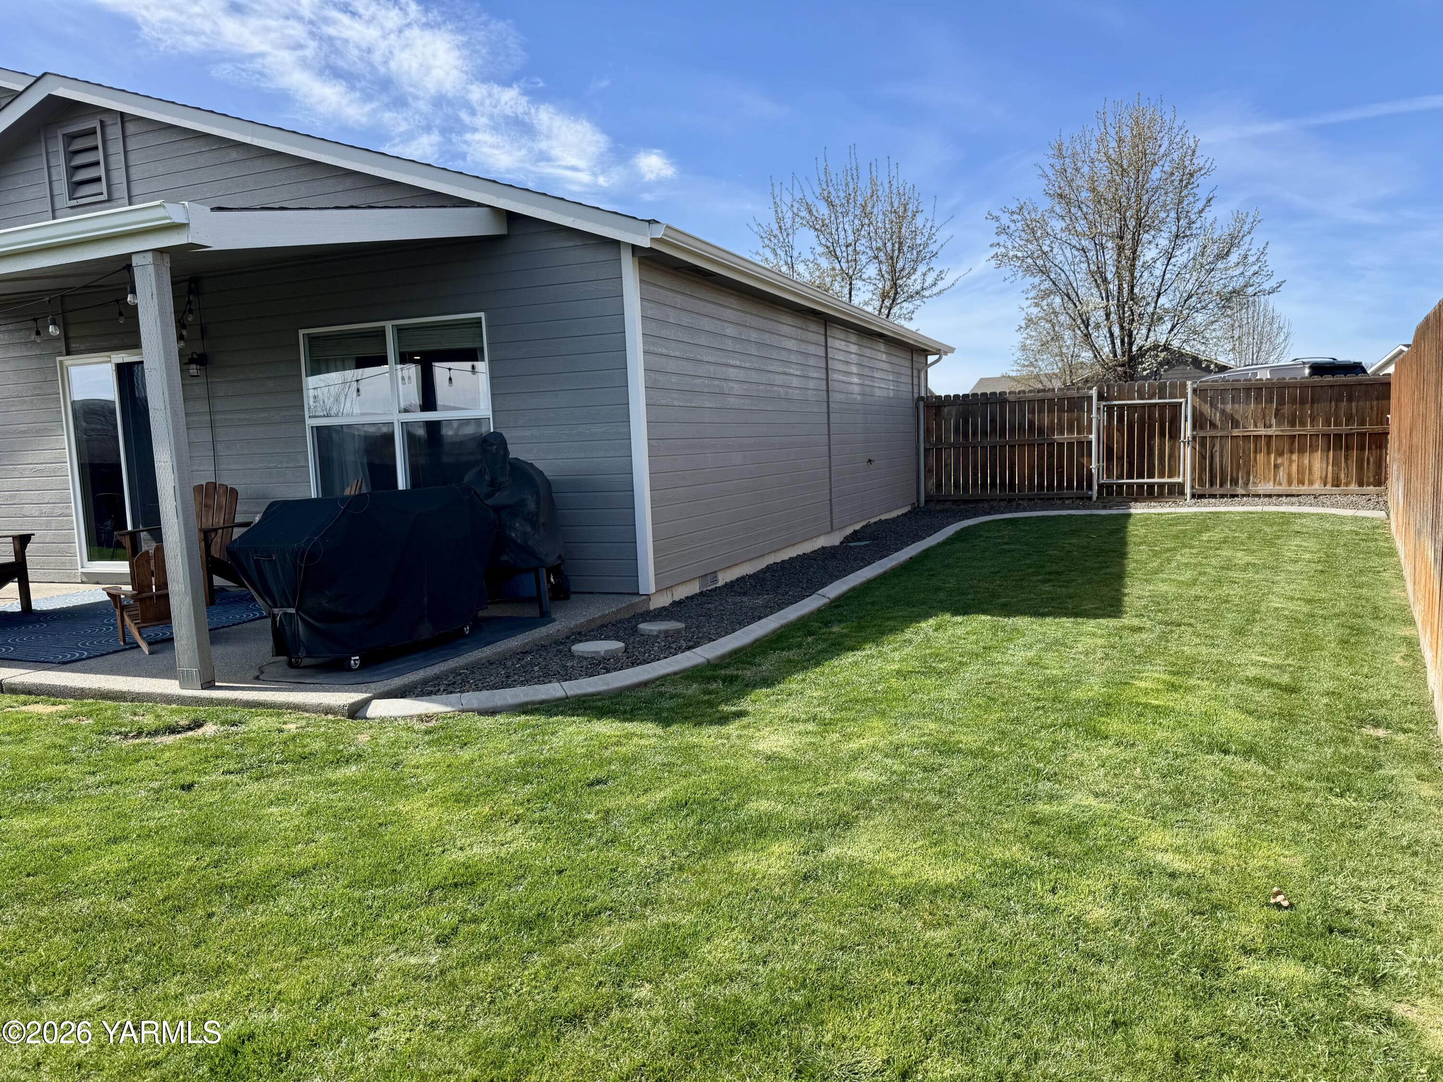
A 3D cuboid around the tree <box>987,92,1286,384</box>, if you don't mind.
[{"bbox_3d":[8.857,-5.511,21.820,5.770,7.990,5.770,0,6,22],"label":"tree"}]

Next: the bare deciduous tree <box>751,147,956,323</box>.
[{"bbox_3d":[3.120,-5.373,23.874,5.070,7.780,5.070,0,6,22],"label":"bare deciduous tree"}]

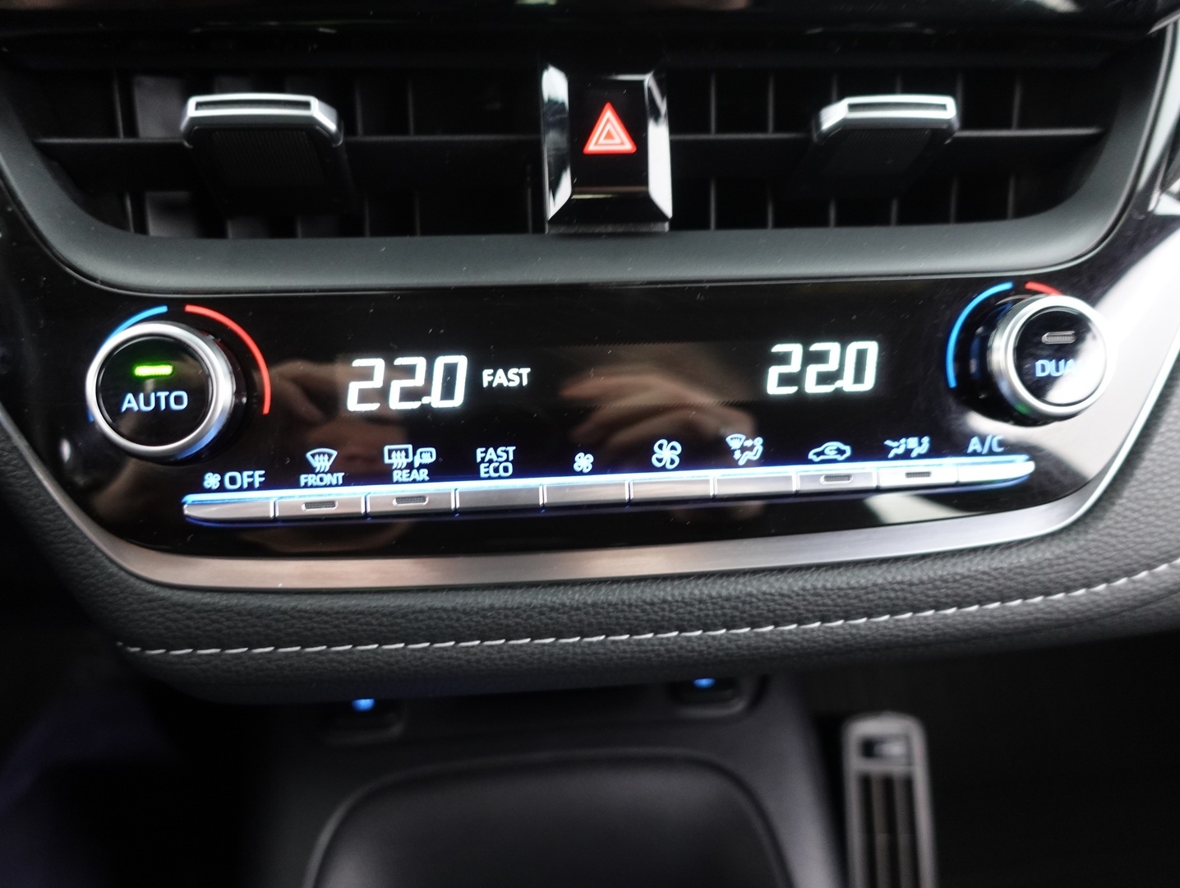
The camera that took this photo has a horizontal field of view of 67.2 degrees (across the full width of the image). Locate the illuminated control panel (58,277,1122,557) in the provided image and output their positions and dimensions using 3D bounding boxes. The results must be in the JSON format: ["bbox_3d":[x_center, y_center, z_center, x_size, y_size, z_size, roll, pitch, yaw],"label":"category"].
[{"bbox_3d":[0.010,-0.008,0.235,0.284,0.074,0.022,-3,5,-7],"label":"illuminated control panel"}]

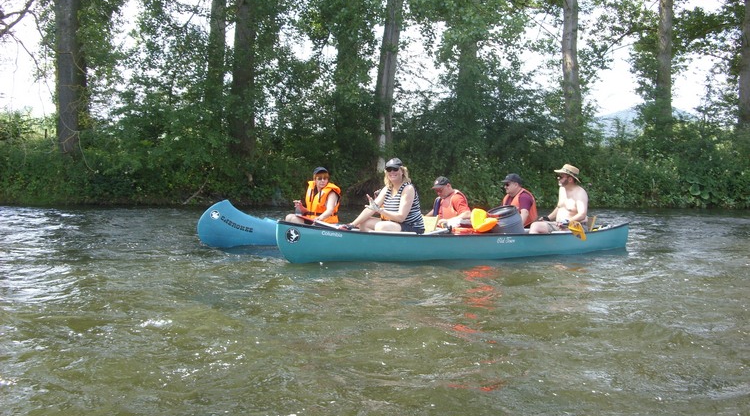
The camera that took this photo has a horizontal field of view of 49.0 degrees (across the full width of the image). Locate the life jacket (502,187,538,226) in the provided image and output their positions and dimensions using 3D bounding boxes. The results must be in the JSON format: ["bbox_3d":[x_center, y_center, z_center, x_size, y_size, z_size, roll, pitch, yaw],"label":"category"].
[{"bbox_3d":[1.900,-0.010,10.750,0.360,0.520,0.440,0,1,-16],"label":"life jacket"}]

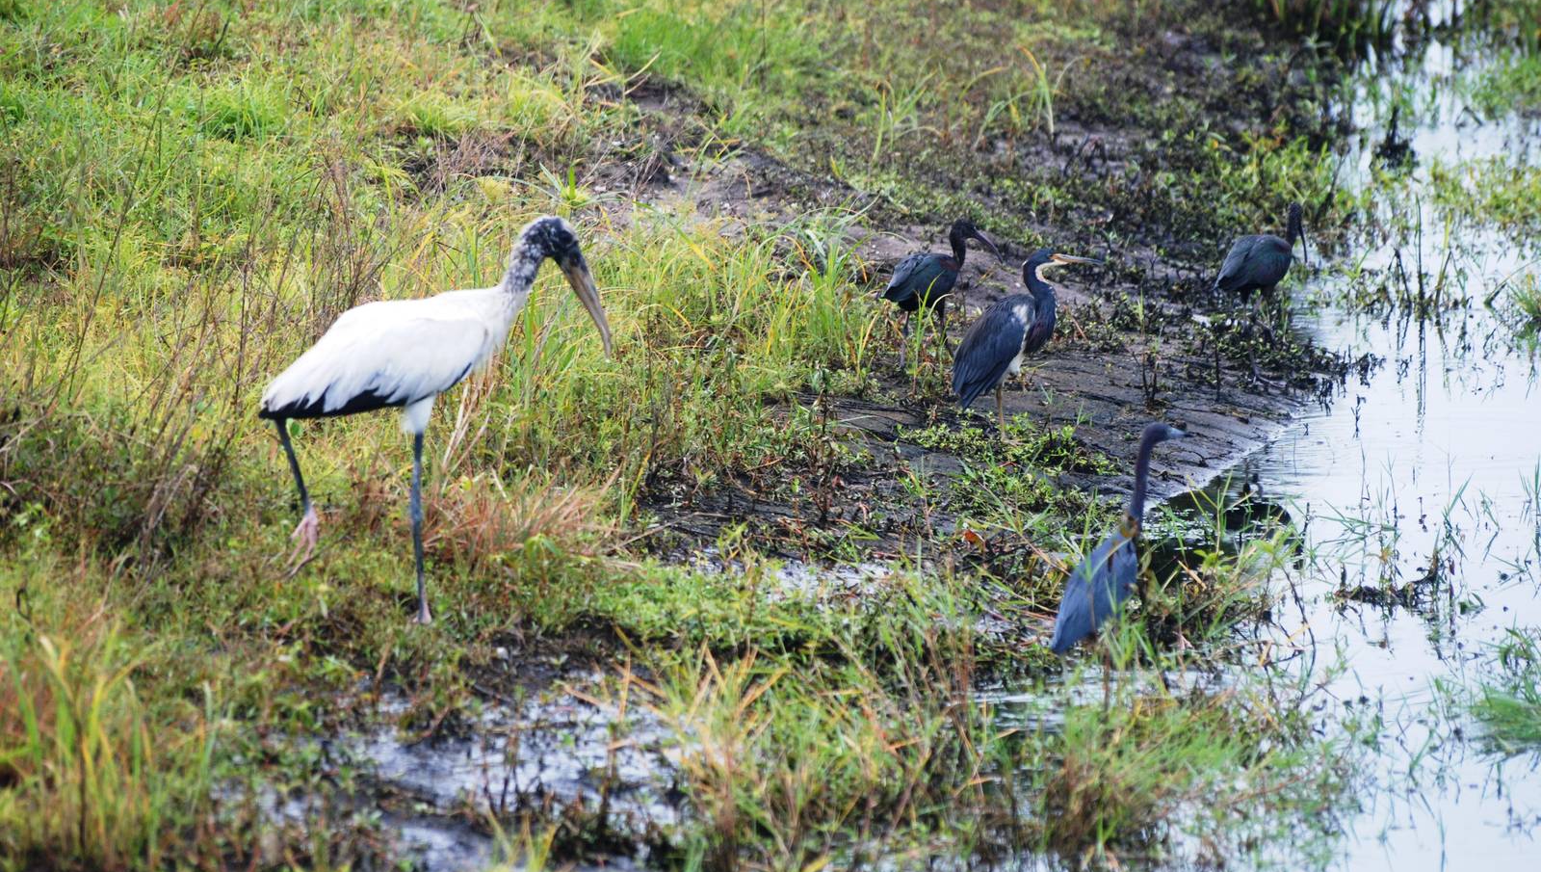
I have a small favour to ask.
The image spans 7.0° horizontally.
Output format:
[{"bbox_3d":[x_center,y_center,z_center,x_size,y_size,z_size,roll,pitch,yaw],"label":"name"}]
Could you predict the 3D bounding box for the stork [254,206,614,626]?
[{"bbox_3d":[-0.705,-0.033,26.300,0.720,0.850,0.250,0,5,6],"label":"stork"}]

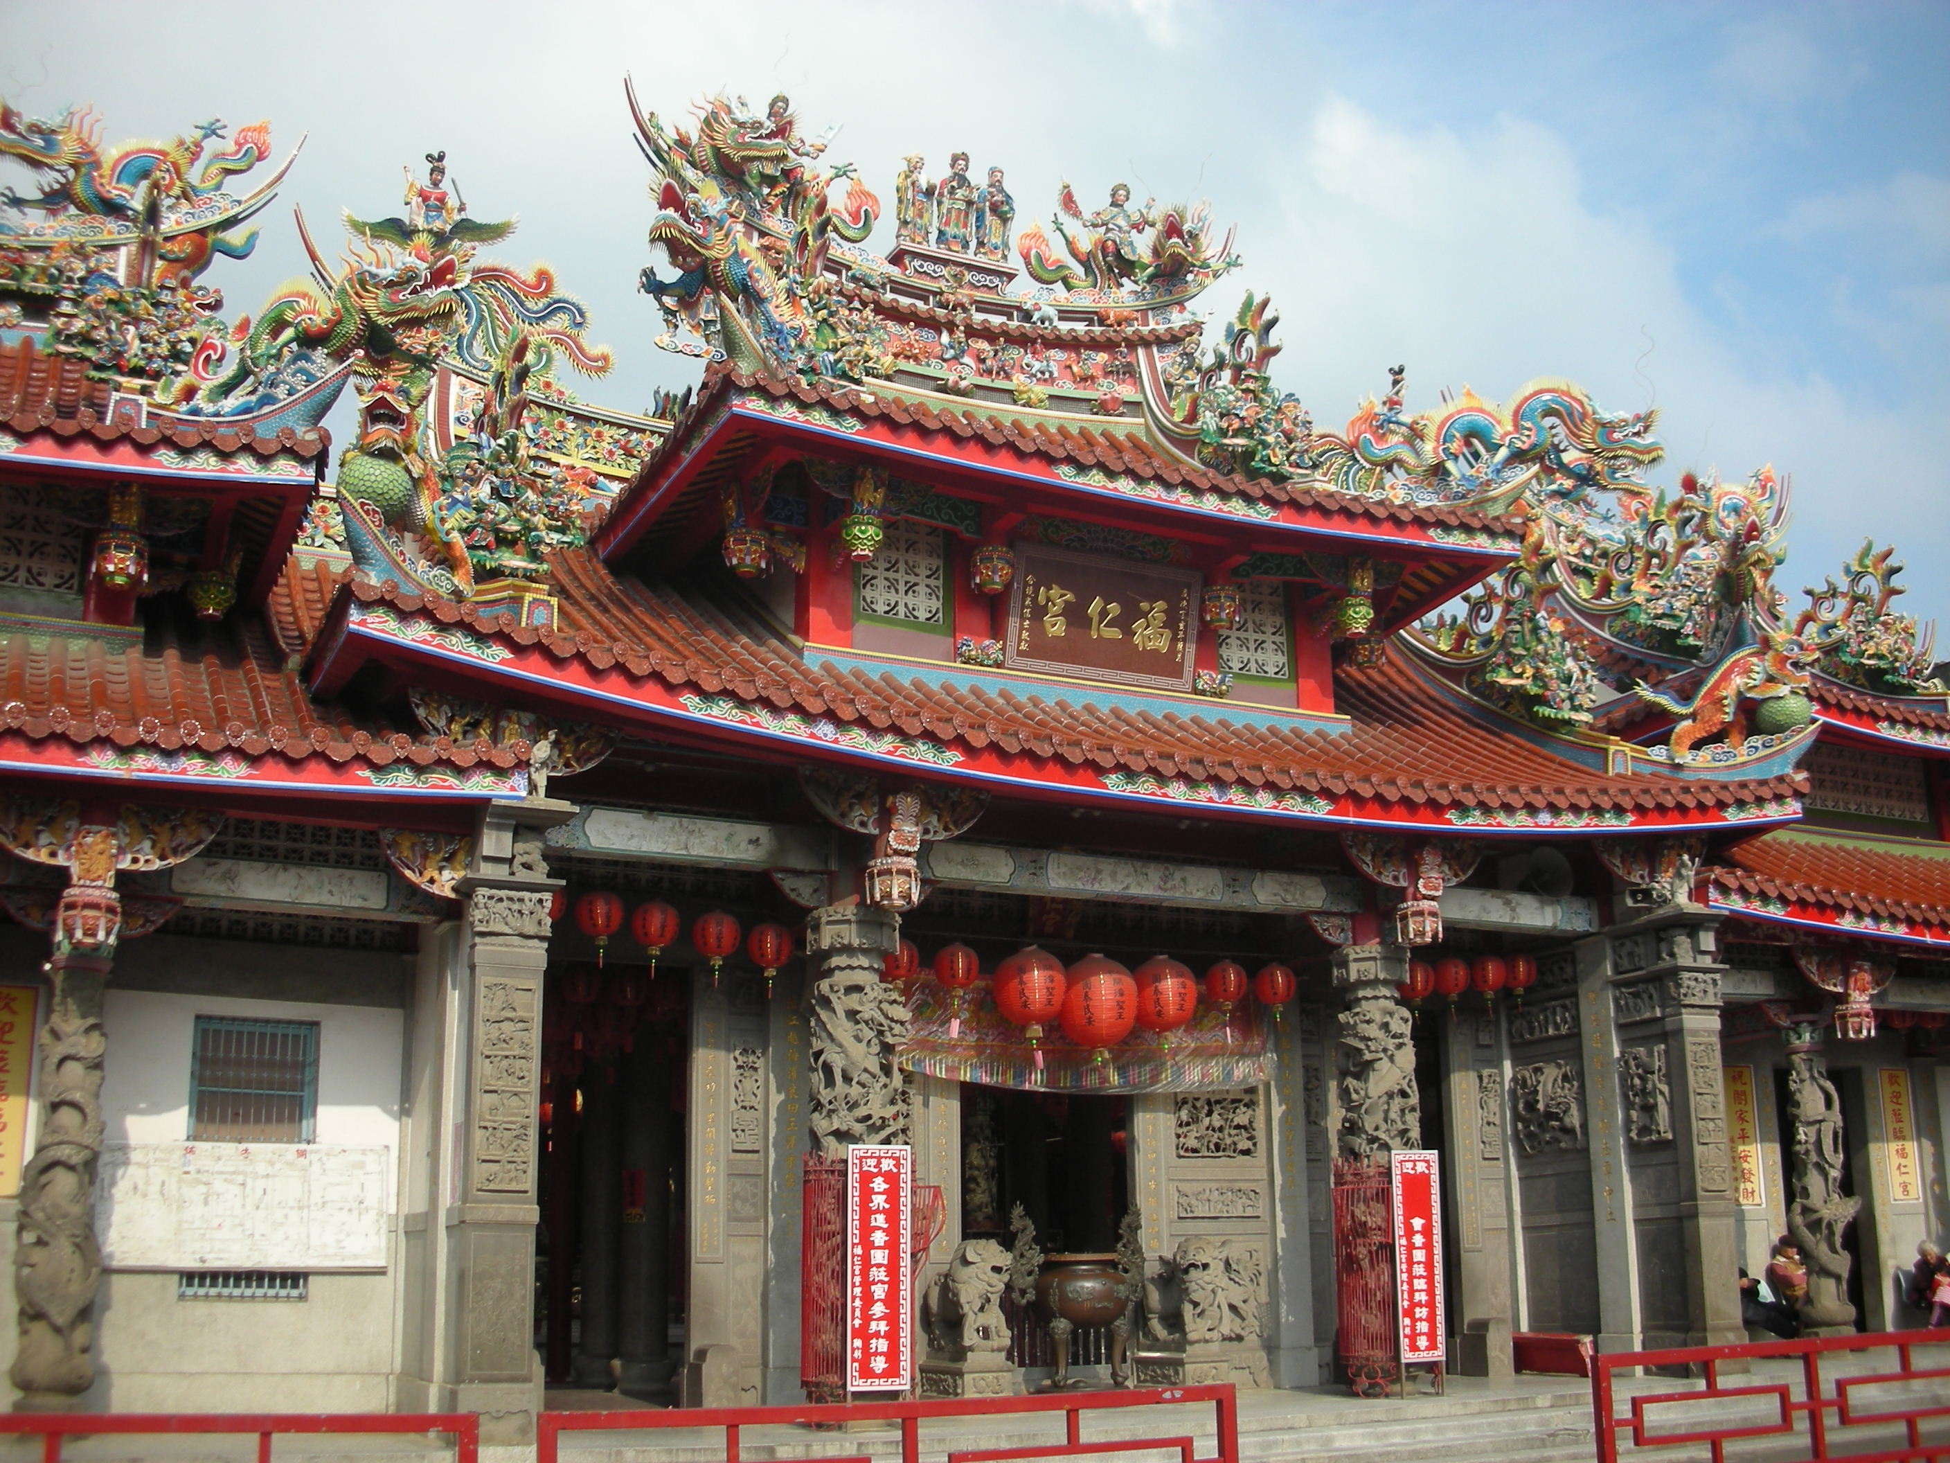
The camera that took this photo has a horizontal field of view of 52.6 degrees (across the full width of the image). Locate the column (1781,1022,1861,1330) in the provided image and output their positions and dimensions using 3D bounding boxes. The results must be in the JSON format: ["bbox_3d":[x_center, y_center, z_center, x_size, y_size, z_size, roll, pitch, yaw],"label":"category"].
[{"bbox_3d":[8.217,4.348,19.109,0.620,2.800,0.600,7,-16,-27],"label":"column"}]

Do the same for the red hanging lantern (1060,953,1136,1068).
[{"bbox_3d":[1.074,2.418,17.217,0.679,0.984,0.679,-1,-15,0],"label":"red hanging lantern"}]

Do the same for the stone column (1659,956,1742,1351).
[{"bbox_3d":[6.555,3.933,17.919,0.530,3.620,0.500,7,-15,-29],"label":"stone column"}]

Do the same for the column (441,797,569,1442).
[{"bbox_3d":[-3.274,2.635,13.530,0.673,4.456,0.638,7,-17,-25],"label":"column"}]

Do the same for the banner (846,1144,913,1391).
[{"bbox_3d":[-0.695,3.906,14.383,0.490,1.730,0.060,7,-16,-27],"label":"banner"}]

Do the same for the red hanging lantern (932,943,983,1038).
[{"bbox_3d":[-0.144,2.117,16.162,0.370,0.790,0.370,-1,-14,0],"label":"red hanging lantern"}]

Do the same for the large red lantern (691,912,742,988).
[{"bbox_3d":[-2.013,1.690,15.360,0.365,0.603,0.365,-1,-15,0],"label":"large red lantern"}]

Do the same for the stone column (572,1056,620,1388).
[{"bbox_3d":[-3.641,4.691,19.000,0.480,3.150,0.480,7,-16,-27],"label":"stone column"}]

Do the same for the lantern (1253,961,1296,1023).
[{"bbox_3d":[2.771,2.392,18.106,0.360,0.584,0.360,-1,-15,0],"label":"lantern"}]

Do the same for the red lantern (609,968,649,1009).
[{"bbox_3d":[-3.238,2.401,18.500,0.370,0.400,0.370,7,-16,-27],"label":"red lantern"}]

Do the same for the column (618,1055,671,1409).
[{"bbox_3d":[-2.692,3.944,16.024,0.470,2.769,0.470,7,-15,-29],"label":"column"}]

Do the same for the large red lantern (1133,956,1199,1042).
[{"bbox_3d":[1.657,2.317,17.088,0.590,0.720,0.590,-1,-14,0],"label":"large red lantern"}]

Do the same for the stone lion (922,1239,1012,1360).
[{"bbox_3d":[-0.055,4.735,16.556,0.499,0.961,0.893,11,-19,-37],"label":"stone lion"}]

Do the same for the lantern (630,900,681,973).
[{"bbox_3d":[-2.327,1.494,14.376,0.360,0.510,0.360,0,-13,0],"label":"lantern"}]

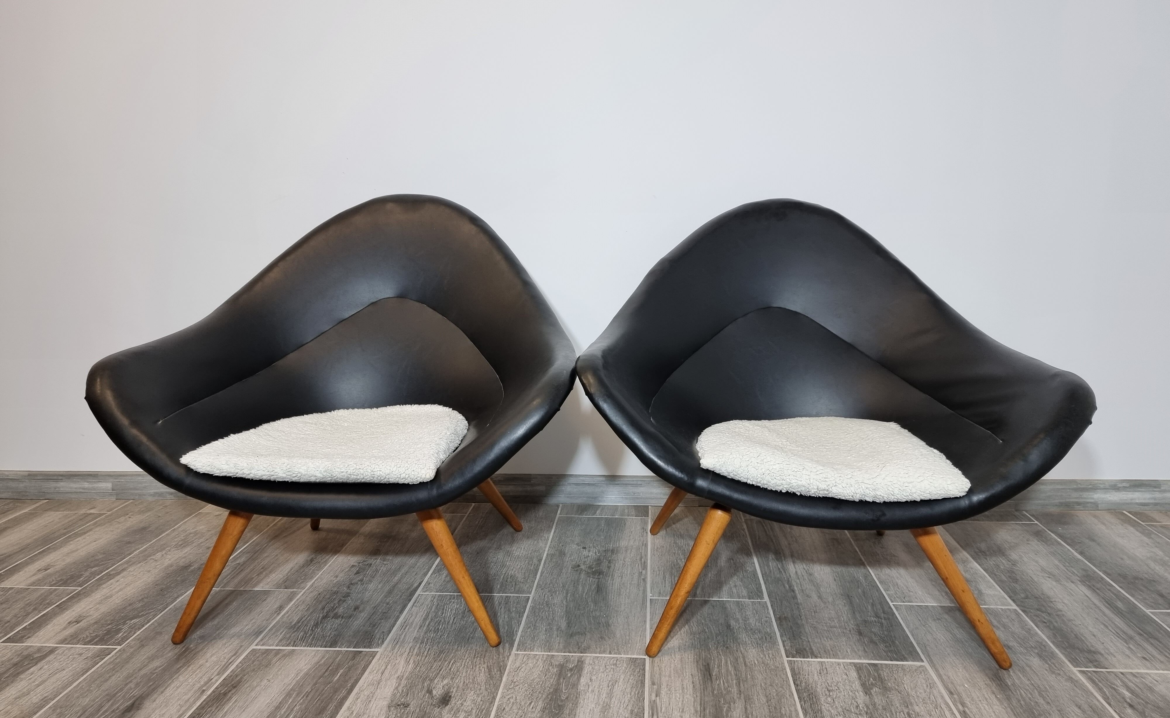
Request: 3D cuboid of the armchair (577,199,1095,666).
[{"bbox_3d":[0.377,0.067,1.402,0.787,0.689,0.627,0,10,7],"label":"armchair"}]

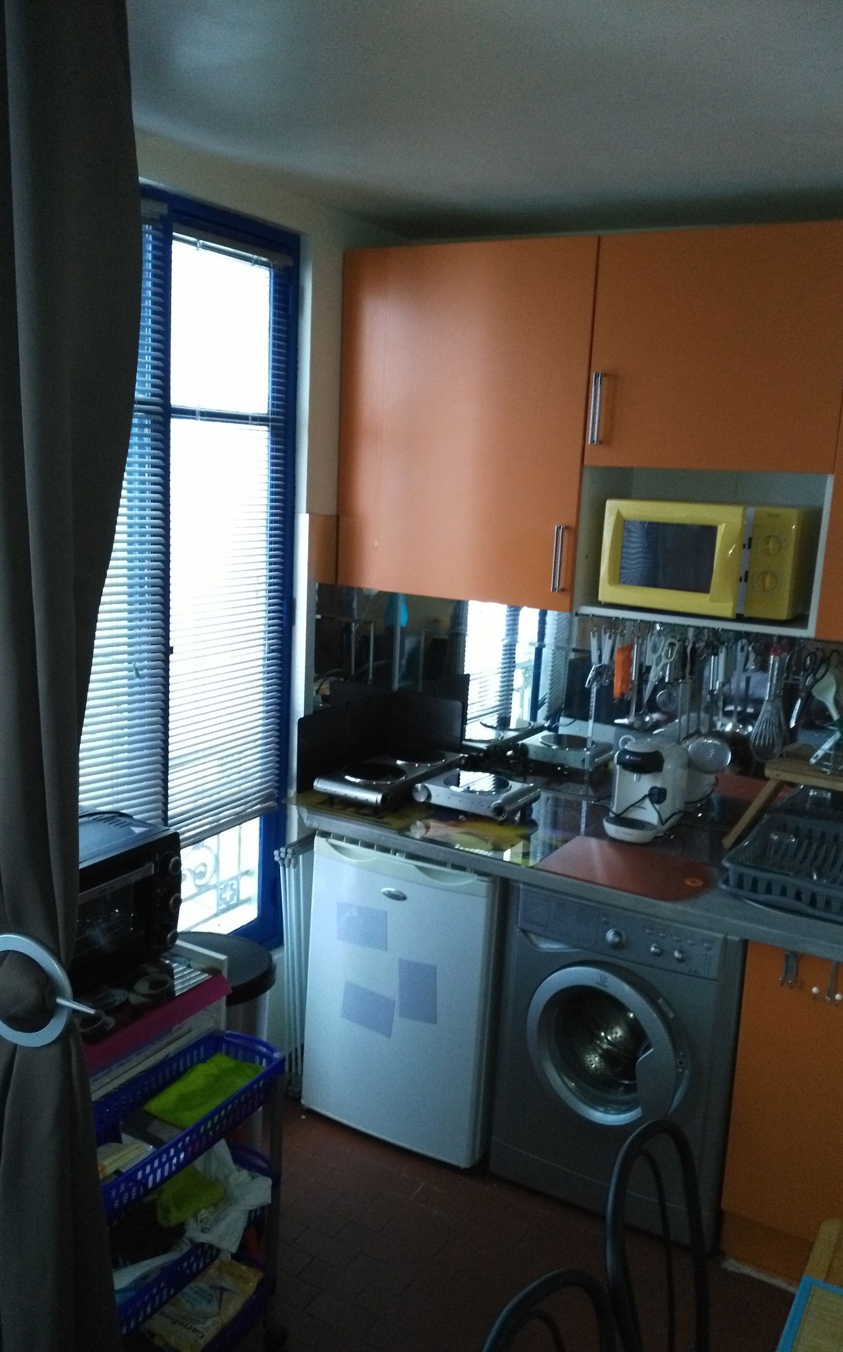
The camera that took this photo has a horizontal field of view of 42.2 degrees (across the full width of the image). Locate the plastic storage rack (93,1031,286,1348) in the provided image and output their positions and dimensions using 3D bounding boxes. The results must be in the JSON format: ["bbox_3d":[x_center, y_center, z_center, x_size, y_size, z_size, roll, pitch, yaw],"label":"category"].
[{"bbox_3d":[-0.511,1.109,2.075,0.190,0.665,0.560,9,12,30],"label":"plastic storage rack"}]

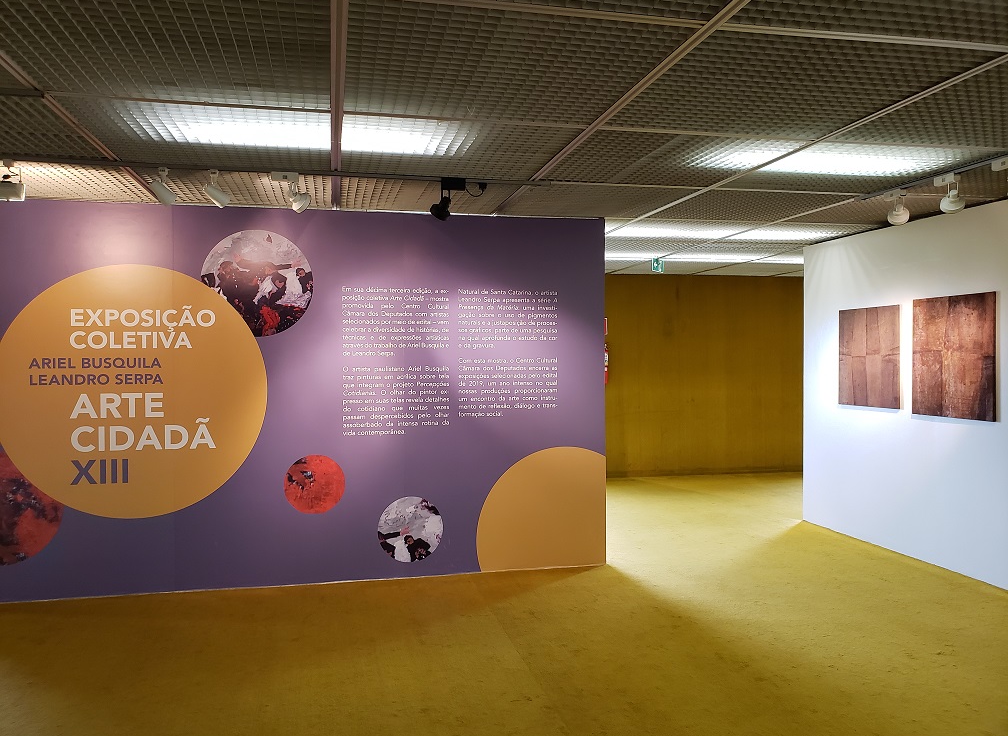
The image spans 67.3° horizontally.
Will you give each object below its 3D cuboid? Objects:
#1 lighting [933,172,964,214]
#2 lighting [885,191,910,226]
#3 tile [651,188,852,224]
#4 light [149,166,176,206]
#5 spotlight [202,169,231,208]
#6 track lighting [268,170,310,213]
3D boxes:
[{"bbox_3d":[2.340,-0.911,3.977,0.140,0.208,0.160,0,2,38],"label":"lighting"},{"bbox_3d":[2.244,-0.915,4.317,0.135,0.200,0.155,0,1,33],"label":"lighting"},{"bbox_3d":[1.569,-1.056,4.931,1.035,0.040,1.012,-1,1,-12],"label":"tile"},{"bbox_3d":[-1.675,-0.890,3.724,0.090,0.190,0.145,0,1,12],"label":"light"},{"bbox_3d":[-1.436,-0.892,3.774,0.090,0.190,0.145,0,1,20],"label":"spotlight"},{"bbox_3d":[-1.090,-0.894,3.848,0.170,0.205,0.155,0,1,14],"label":"track lighting"}]

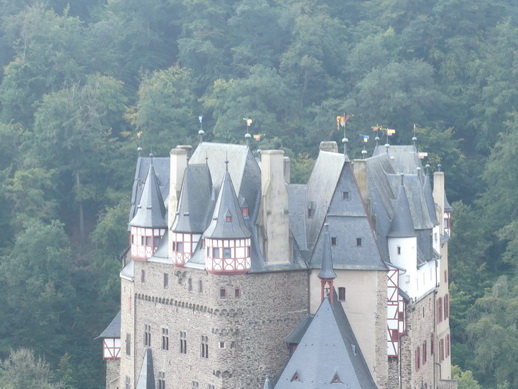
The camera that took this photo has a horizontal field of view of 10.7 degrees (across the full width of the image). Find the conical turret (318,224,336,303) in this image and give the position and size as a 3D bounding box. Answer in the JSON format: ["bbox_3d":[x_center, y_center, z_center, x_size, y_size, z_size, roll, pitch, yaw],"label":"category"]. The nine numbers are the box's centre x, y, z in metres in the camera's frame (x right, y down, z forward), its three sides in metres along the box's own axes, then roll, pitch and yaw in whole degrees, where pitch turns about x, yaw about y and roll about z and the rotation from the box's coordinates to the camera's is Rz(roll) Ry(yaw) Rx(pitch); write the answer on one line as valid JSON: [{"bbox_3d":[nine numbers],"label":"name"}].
[{"bbox_3d":[5.565,5.605,225.000,1.450,6.250,1.450,0,8,0],"label":"conical turret"}]

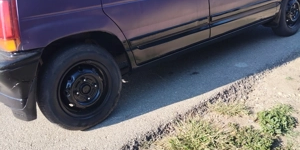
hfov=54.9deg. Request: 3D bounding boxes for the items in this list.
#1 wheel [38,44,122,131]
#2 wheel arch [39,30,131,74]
[{"bbox_3d":[-0.413,0.069,1.726,0.520,0.520,0.143,-22,19,-32],"label":"wheel"},{"bbox_3d":[-0.399,-0.092,1.688,0.560,0.300,0.175,-22,19,-32],"label":"wheel arch"}]

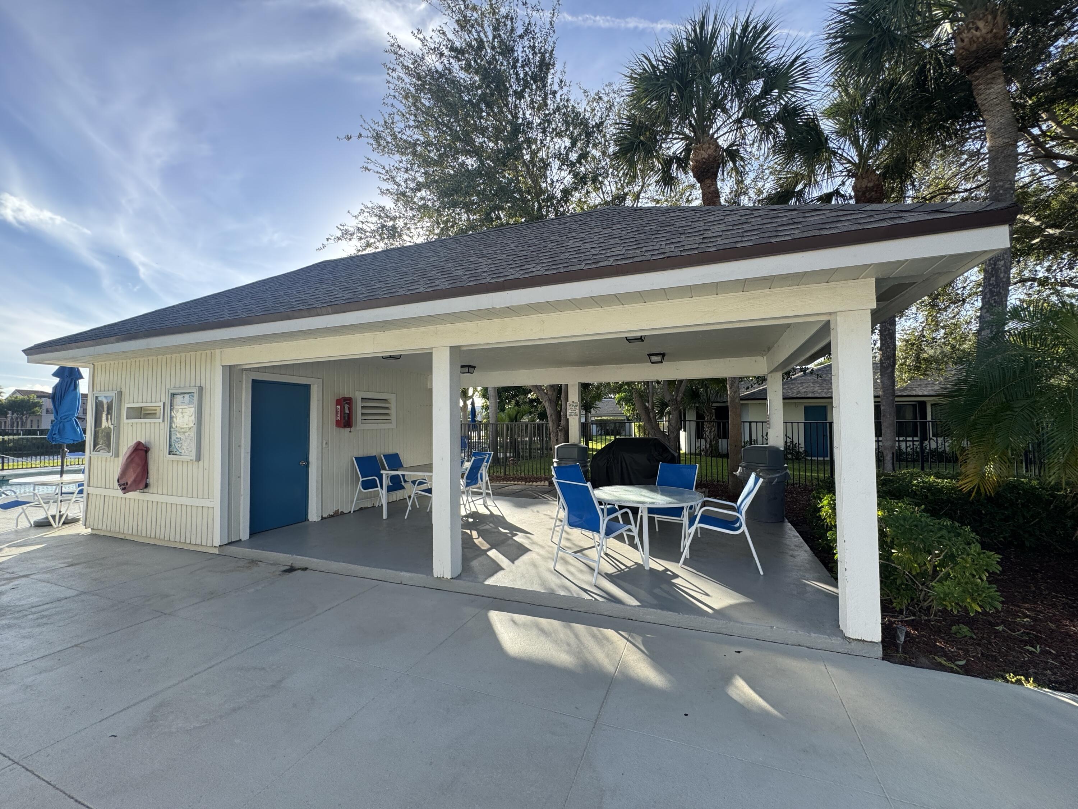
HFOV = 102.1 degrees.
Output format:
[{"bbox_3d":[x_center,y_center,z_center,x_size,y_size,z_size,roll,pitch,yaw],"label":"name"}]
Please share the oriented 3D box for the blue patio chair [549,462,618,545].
[{"bbox_3d":[0.587,1.201,5.216,0.570,0.890,0.760,1,-3,-42],"label":"blue patio chair"}]

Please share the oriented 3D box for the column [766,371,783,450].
[{"bbox_3d":[3.629,0.579,6.672,0.190,2.179,0.190,-1,-2,22],"label":"column"}]

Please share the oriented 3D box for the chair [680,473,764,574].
[{"bbox_3d":[1.846,1.164,4.475,0.760,0.890,0.570,-1,-2,19],"label":"chair"}]

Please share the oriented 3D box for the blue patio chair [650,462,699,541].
[{"bbox_3d":[1.570,1.194,5.274,0.570,0.890,0.760,-2,-2,36],"label":"blue patio chair"}]

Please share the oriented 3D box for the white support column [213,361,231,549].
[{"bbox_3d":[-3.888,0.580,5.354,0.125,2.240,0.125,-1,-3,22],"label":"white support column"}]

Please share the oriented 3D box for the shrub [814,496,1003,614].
[{"bbox_3d":[3.084,1.235,3.713,1.150,0.850,1.050,-1,-2,22],"label":"shrub"}]

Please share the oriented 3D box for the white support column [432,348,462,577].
[{"bbox_3d":[-0.879,0.536,4.216,0.190,2.179,0.190,-1,-2,22],"label":"white support column"}]

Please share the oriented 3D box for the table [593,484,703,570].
[{"bbox_3d":[1.153,1.298,4.705,1.210,0.675,1.210,-1,-3,22],"label":"table"}]

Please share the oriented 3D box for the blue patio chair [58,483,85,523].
[{"bbox_3d":[-7.184,1.459,7.131,0.730,0.900,0.570,0,-2,-14],"label":"blue patio chair"}]

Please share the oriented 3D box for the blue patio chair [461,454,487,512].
[{"bbox_3d":[-1.285,1.285,7.228,0.760,0.890,0.570,-1,-2,21],"label":"blue patio chair"}]

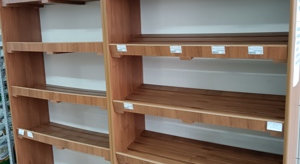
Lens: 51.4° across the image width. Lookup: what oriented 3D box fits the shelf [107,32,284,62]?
[{"bbox_3d":[0.275,-0.207,1.785,1.000,0.082,0.360,5,19,32],"label":"shelf"}]

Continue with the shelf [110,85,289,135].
[{"bbox_3d":[0.287,0.137,1.847,1.000,0.082,0.360,5,19,32],"label":"shelf"}]

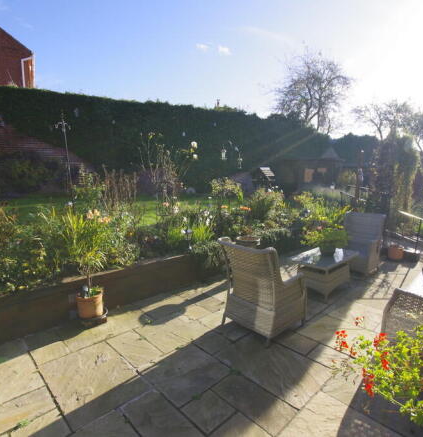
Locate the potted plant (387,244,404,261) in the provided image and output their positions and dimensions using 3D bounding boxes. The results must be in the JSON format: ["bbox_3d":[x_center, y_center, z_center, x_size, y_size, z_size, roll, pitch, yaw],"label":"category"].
[{"bbox_3d":[3.935,0.698,5.789,0.290,0.300,0.290,0,7,0],"label":"potted plant"}]

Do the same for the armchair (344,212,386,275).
[{"bbox_3d":[2.786,0.437,5.165,0.711,0.993,0.660,-8,10,-44],"label":"armchair"}]

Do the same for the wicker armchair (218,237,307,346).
[{"bbox_3d":[0.571,0.724,3.059,0.711,0.993,0.660,-7,10,-41],"label":"wicker armchair"}]

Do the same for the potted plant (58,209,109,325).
[{"bbox_3d":[-1.499,0.569,3.180,0.530,1.300,0.510,0,7,0],"label":"potted plant"}]

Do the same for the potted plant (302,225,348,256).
[{"bbox_3d":[1.783,0.322,4.225,0.600,0.460,0.560,0,7,0],"label":"potted plant"}]

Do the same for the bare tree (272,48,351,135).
[{"bbox_3d":[7.323,-6.552,20.174,5.200,10.555,5.200,0,7,0],"label":"bare tree"}]

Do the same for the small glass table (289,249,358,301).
[{"bbox_3d":[1.693,0.827,4.099,0.984,0.508,0.552,-7,10,-41],"label":"small glass table"}]

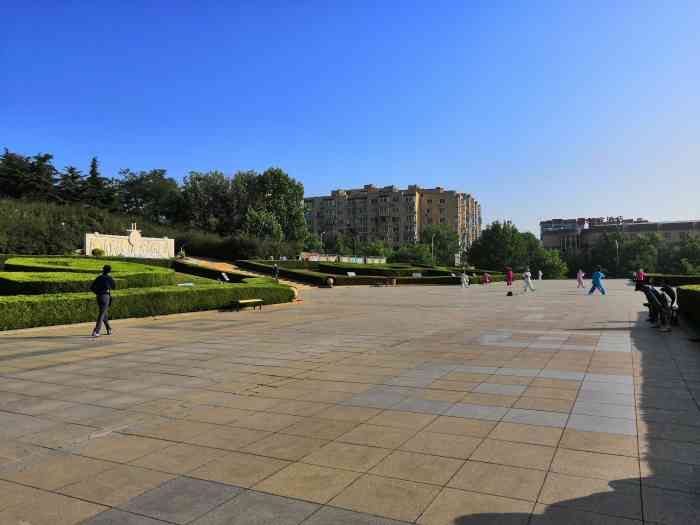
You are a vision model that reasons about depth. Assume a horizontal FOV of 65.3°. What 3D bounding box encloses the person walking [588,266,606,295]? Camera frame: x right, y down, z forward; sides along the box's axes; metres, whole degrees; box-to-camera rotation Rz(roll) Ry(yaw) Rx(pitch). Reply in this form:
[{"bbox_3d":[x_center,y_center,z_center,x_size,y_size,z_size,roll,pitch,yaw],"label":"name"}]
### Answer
[{"bbox_3d":[14.109,1.039,31.000,1.000,1.580,0.650,0,-1,-15],"label":"person walking"}]

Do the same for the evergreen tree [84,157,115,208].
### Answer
[{"bbox_3d":[-31.783,-9.604,69.000,4.200,8.000,4.200,0,-1,-27],"label":"evergreen tree"}]

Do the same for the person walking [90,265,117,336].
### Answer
[{"bbox_3d":[-5.869,0.917,13.000,0.500,1.710,0.520,0,-2,-39],"label":"person walking"}]

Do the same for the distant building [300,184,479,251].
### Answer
[{"bbox_3d":[15.322,-13.084,188.000,54.000,24.500,28.000,-1,-1,19],"label":"distant building"}]

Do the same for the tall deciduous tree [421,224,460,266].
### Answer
[{"bbox_3d":[14.918,-2.637,90.000,6.800,7.400,6.500,-1,-1,0],"label":"tall deciduous tree"}]

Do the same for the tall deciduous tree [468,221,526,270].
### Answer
[{"bbox_3d":[22.422,-2.432,83.000,8.800,8.400,8.300,-1,-1,0],"label":"tall deciduous tree"}]

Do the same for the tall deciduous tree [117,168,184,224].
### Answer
[{"bbox_3d":[-25.577,-7.949,70.000,8.600,8.400,8.000,0,-1,-21],"label":"tall deciduous tree"}]

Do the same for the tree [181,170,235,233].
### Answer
[{"bbox_3d":[-18.530,-7.672,71.000,7.200,8.800,7.000,0,-1,-15],"label":"tree"}]

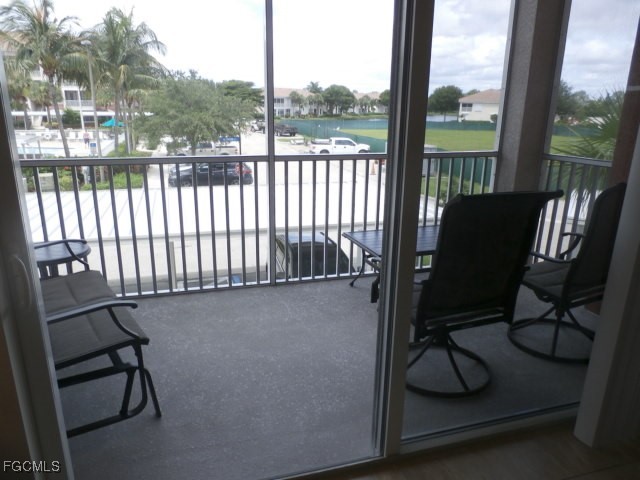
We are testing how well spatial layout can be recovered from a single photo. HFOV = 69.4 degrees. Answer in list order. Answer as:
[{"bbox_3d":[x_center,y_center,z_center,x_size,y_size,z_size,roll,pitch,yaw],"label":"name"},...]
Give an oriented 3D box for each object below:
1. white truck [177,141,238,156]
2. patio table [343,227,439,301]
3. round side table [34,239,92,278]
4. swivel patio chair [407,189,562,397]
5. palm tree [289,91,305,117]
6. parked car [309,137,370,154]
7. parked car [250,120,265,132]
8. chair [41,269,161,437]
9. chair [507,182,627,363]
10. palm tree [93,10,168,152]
[{"bbox_3d":[-10.119,-7.630,40.048,5.750,1.920,2.000,-4,17,-16],"label":"white truck"},{"bbox_3d":[0.814,0.215,3.655,1.120,0.475,0.630,-5,17,-19],"label":"patio table"},{"bbox_3d":[-1.757,0.320,3.107,0.465,0.510,0.465,1,16,0],"label":"round side table"},{"bbox_3d":[0.731,0.225,2.557,0.670,1.070,0.740,-5,17,-19],"label":"swivel patio chair"},{"bbox_3d":[-7.063,-40.870,138.897,4.300,7.847,4.300,1,16,0],"label":"palm tree"},{"bbox_3d":[1.862,-8.865,44.084,5.850,1.940,2.030,0,16,-4],"label":"parked car"},{"bbox_3d":[-10.515,-19.891,81.000,4.900,1.850,1.950,16,22,42],"label":"parked car"},{"bbox_3d":[-1.395,0.351,2.272,0.780,0.930,1.215,-11,20,-36],"label":"chair"},{"bbox_3d":[1.574,0.144,2.894,0.670,1.060,0.740,-12,20,-36],"label":"chair"},{"bbox_3d":[-16.362,-13.517,40.400,6.341,12.523,6.341,1,16,0],"label":"palm tree"}]

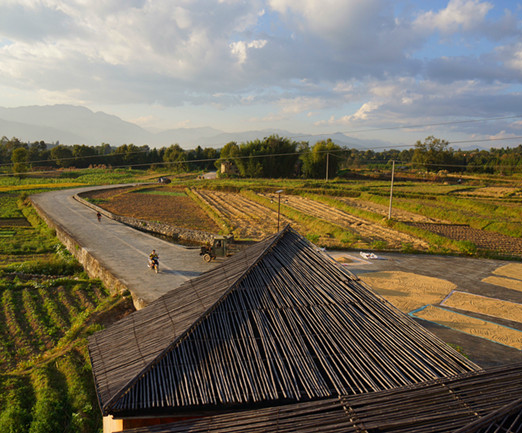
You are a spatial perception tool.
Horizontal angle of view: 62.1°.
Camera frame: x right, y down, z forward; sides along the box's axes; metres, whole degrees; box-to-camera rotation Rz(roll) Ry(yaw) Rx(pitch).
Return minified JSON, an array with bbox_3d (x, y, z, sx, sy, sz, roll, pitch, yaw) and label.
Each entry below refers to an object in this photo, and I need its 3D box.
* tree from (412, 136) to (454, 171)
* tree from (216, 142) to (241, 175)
[{"bbox_3d":[59.730,-21.810,150.000,14.250,11.660,12.110,0,9,0],"label":"tree"},{"bbox_3d":[-9.450,-16.800,126.000,6.840,9.360,6.500,0,9,0],"label":"tree"}]

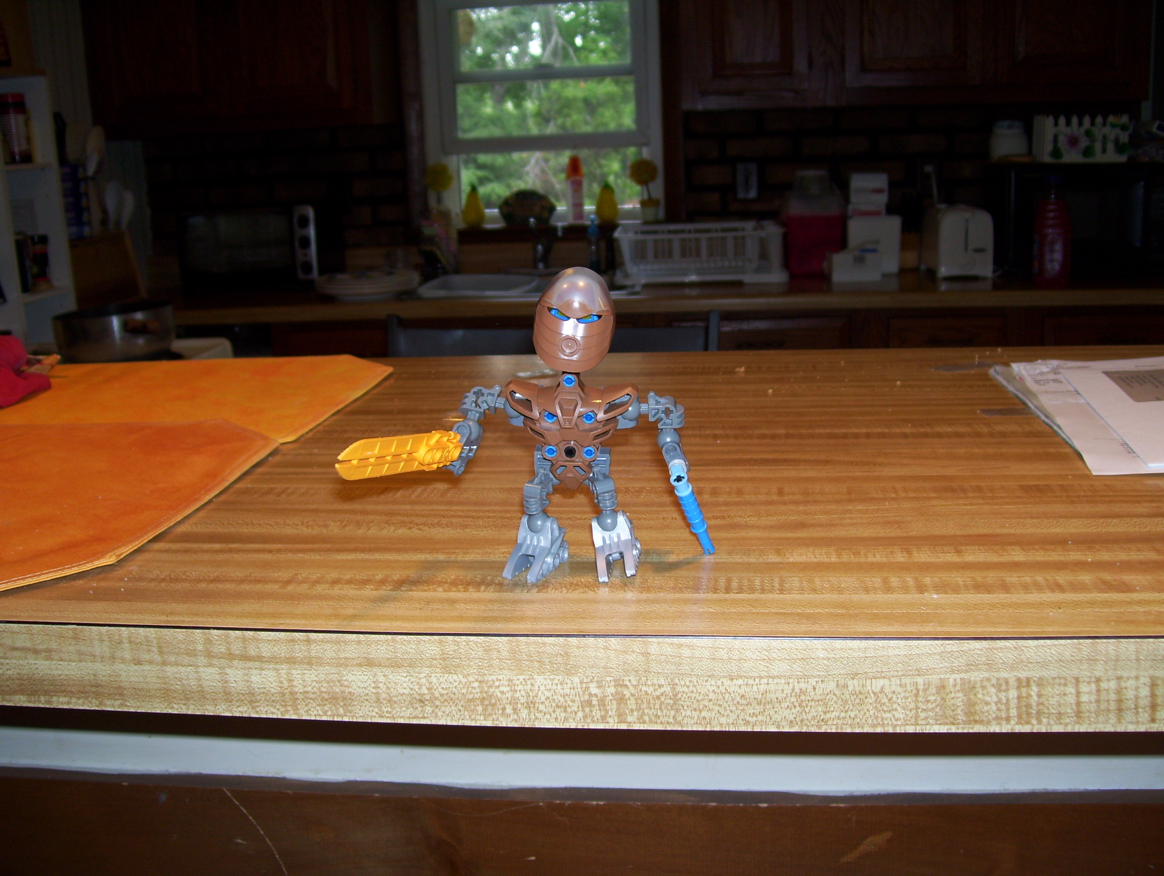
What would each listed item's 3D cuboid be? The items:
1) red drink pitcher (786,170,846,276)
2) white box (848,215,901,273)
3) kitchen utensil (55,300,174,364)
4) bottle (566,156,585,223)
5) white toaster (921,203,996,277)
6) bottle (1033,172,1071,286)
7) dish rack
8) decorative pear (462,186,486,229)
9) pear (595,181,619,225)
[{"bbox_3d":[0.680,-0.631,3.532,0.172,0.298,0.172,0,14,7],"label":"red drink pitcher"},{"bbox_3d":[0.841,-0.560,3.504,0.147,0.162,0.130,0,14,7],"label":"white box"},{"bbox_3d":[-0.947,-0.218,2.447,0.270,0.105,0.237,9,18,39],"label":"kitchen utensil"},{"bbox_3d":[-0.018,-0.726,3.534,0.053,0.198,0.042,0,14,8],"label":"bottle"},{"bbox_3d":[0.980,-0.522,3.154,0.143,0.176,0.268,0,14,8],"label":"white toaster"},{"bbox_3d":[1.107,-0.491,2.852,0.094,0.266,0.085,0,14,8],"label":"bottle"},{"bbox_3d":[0.324,-0.509,3.264,0.445,0.140,0.340,0,14,8],"label":"dish rack"},{"bbox_3d":[-0.321,-0.678,3.546,0.069,0.128,0.069,0,14,8],"label":"decorative pear"},{"bbox_3d":[0.073,-0.678,3.493,0.069,0.128,0.069,0,14,8],"label":"pear"}]

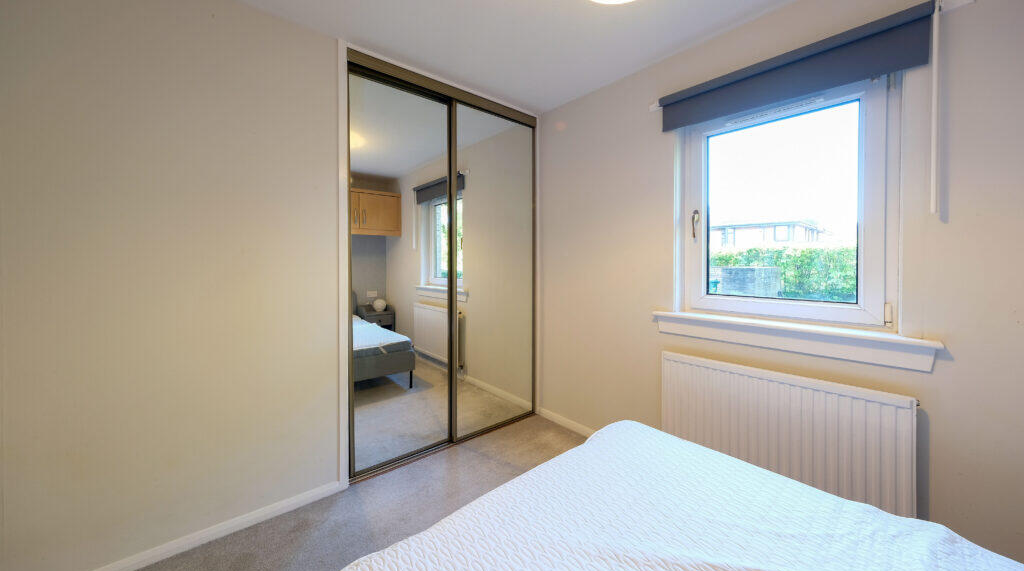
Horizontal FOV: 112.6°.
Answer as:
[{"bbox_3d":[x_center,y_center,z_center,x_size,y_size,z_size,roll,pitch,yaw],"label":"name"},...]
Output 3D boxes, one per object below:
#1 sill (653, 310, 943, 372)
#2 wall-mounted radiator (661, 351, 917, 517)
[{"bbox_3d":[1.269,0.246,1.704,0.155,0.122,1.088,-2,3,-42],"label":"sill"},{"bbox_3d":[1.215,0.702,1.648,0.090,0.595,0.944,-2,3,-42],"label":"wall-mounted radiator"}]

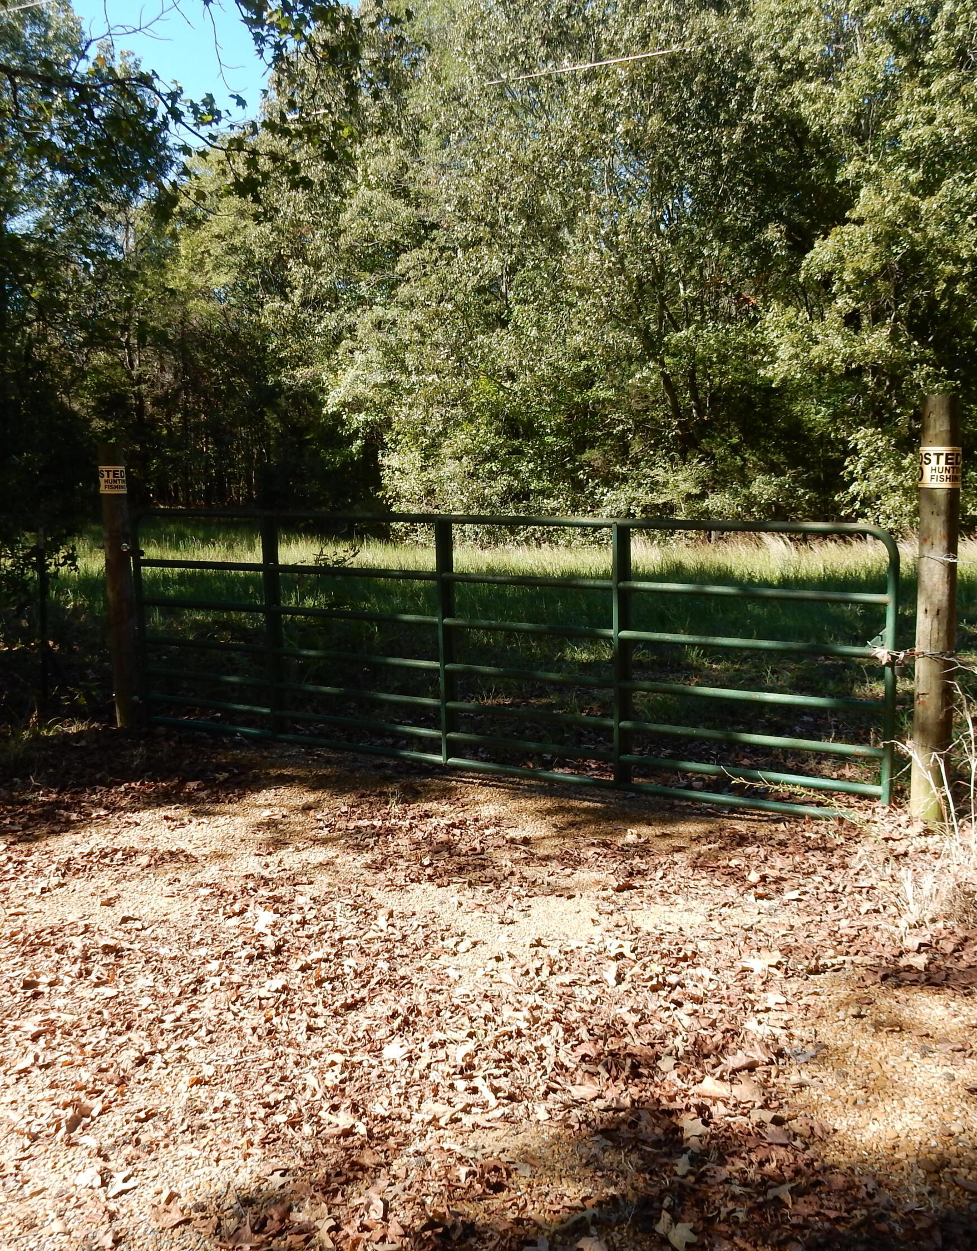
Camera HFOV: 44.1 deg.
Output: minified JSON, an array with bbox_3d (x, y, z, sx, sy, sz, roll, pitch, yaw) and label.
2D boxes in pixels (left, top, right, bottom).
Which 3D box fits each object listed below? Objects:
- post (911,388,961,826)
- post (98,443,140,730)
[{"bbox_3d":[1.782,-0.046,4.796,0.144,1.705,0.144,4,10,31],"label":"post"},{"bbox_3d":[-2.188,-0.219,7.148,0.151,1.684,0.151,4,10,31],"label":"post"}]

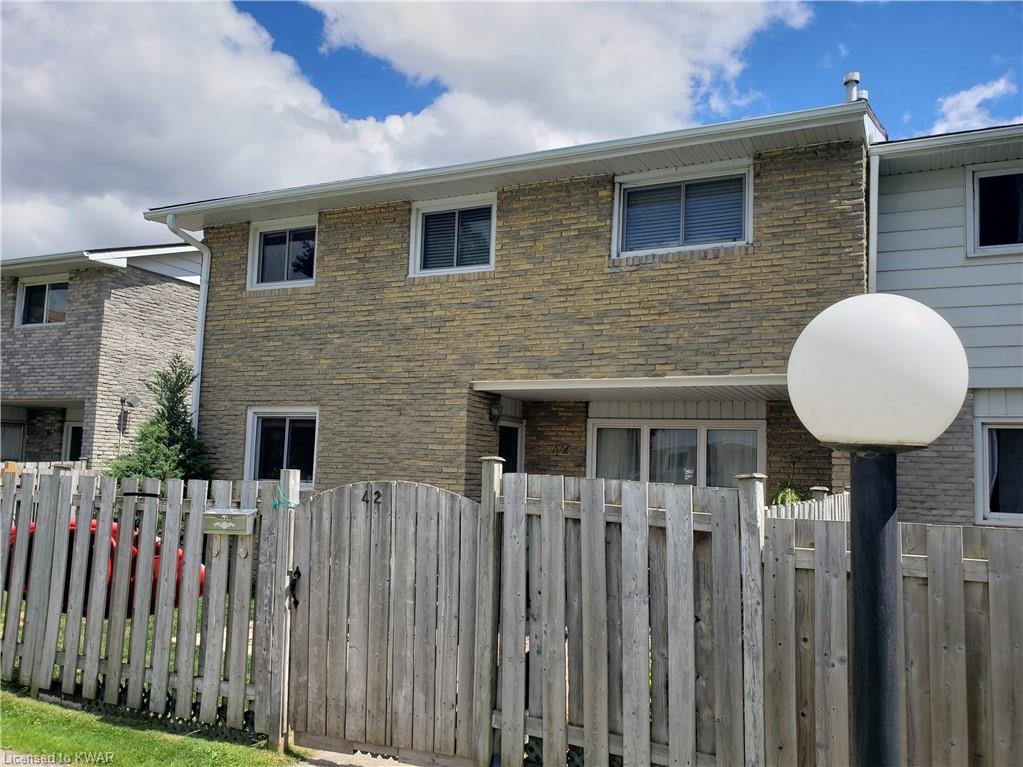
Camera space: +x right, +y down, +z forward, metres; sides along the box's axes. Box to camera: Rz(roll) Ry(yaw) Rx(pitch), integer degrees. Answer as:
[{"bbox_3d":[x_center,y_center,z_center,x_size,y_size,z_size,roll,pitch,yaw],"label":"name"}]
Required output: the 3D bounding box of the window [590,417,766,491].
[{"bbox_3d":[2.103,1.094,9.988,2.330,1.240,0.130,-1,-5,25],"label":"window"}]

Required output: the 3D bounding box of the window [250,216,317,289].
[{"bbox_3d":[-3.217,-1.823,10.847,1.230,1.000,0.130,-1,-5,25],"label":"window"}]

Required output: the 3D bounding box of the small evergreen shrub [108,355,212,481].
[{"bbox_3d":[-4.829,1.040,10.562,1.420,2.800,1.420,-1,-5,25],"label":"small evergreen shrub"}]

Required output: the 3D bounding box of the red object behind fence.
[{"bbox_3d":[-4.323,1.941,8.326,1.850,0.780,1.100,-1,-5,25],"label":"red object behind fence"}]

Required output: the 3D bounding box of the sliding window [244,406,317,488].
[{"bbox_3d":[-3.139,0.900,10.553,1.220,1.110,0.130,-1,-5,25],"label":"sliding window"}]

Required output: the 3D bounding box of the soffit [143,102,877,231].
[{"bbox_3d":[-0.864,-2.461,9.403,9.500,0.170,0.660,-1,-5,25],"label":"soffit"}]

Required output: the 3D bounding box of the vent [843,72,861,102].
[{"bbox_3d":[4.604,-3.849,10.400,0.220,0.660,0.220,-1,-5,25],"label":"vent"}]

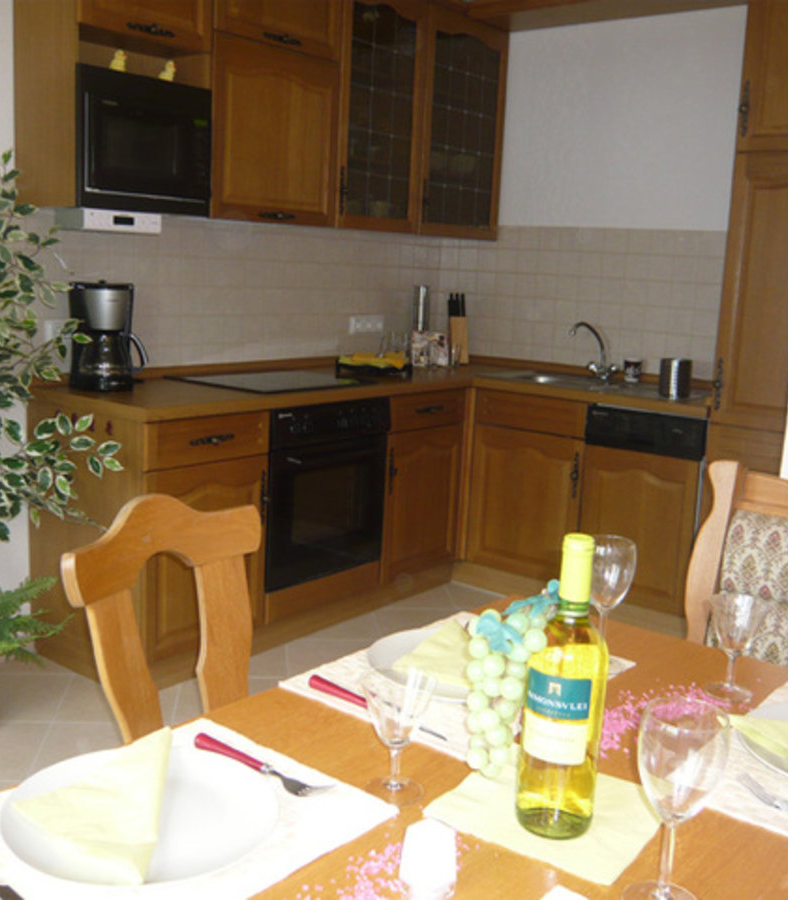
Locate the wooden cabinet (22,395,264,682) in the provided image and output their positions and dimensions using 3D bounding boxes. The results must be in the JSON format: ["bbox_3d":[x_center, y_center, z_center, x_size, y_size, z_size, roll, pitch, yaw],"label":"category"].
[{"bbox_3d":[-0.777,0.263,3.104,0.565,0.832,0.481,11,13,37],"label":"wooden cabinet"}]

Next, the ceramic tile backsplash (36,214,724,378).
[{"bbox_3d":[0.171,-0.532,3.327,1.553,0.595,2.169,11,13,37],"label":"ceramic tile backsplash"}]

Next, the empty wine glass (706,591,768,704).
[{"bbox_3d":[0.448,0.260,1.277,0.076,0.128,0.076,7,11,20],"label":"empty wine glass"}]

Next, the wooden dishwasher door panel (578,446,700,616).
[{"bbox_3d":[0.873,0.281,3.494,0.452,0.550,0.025,11,14,40],"label":"wooden dishwasher door panel"}]

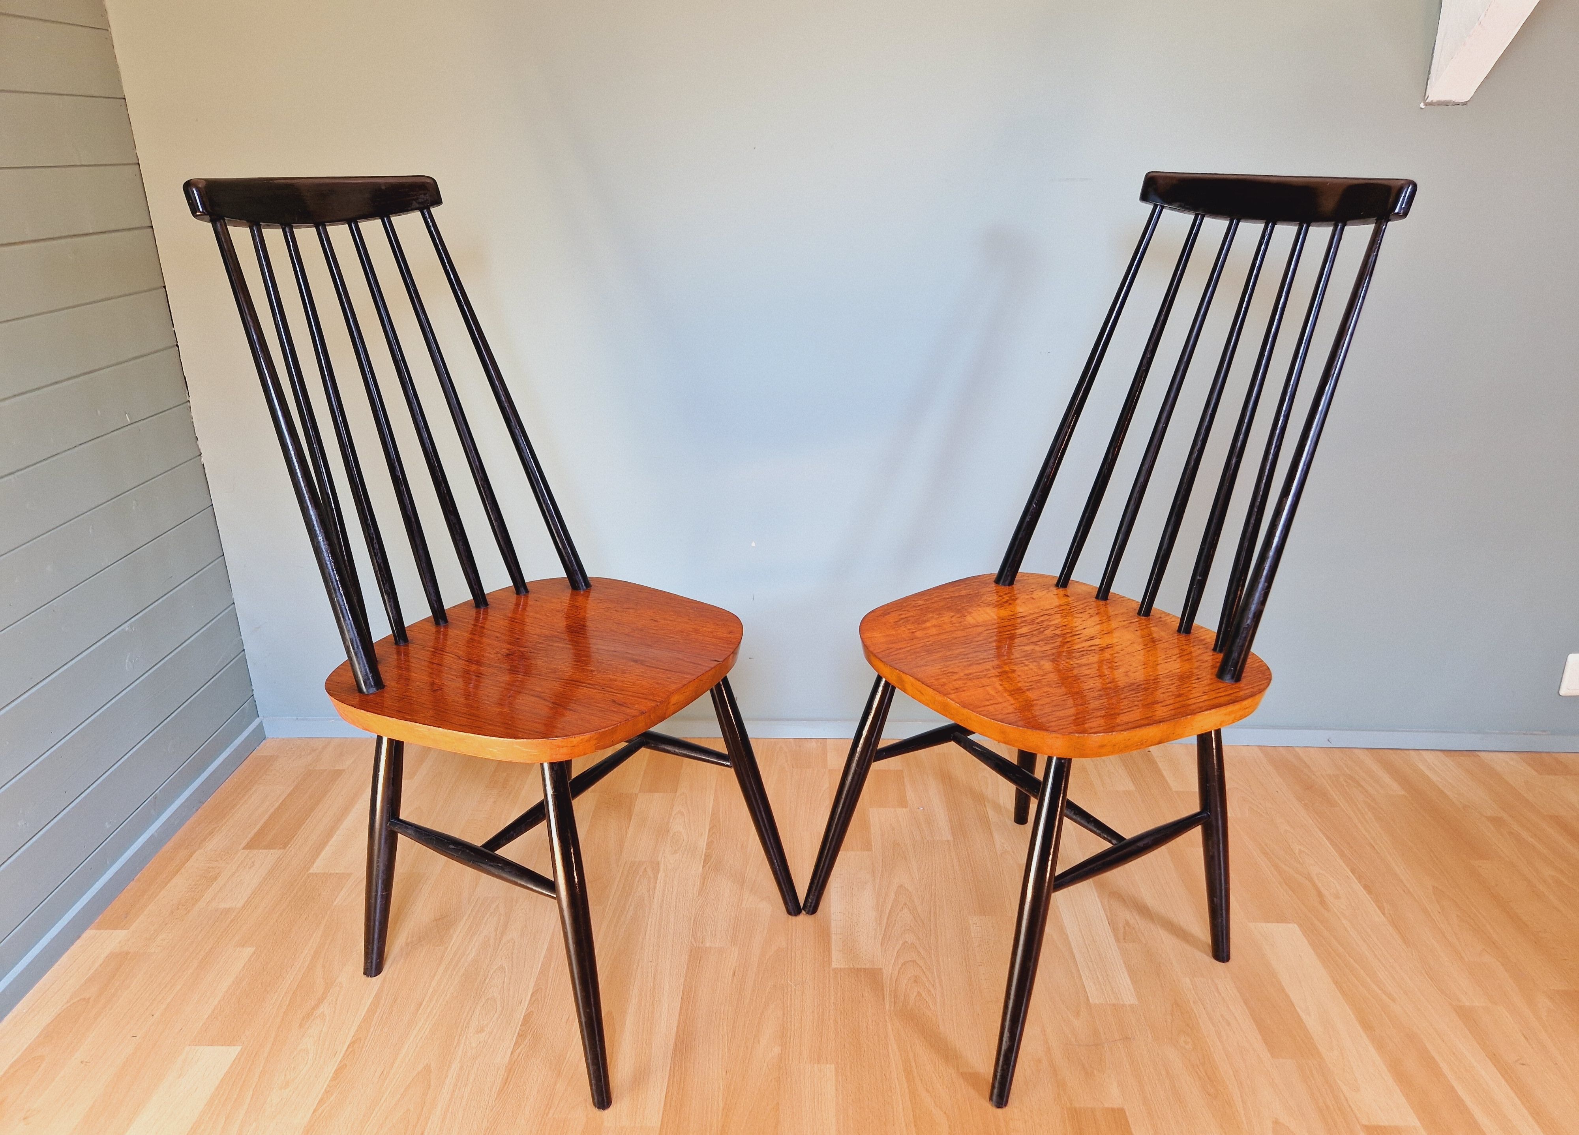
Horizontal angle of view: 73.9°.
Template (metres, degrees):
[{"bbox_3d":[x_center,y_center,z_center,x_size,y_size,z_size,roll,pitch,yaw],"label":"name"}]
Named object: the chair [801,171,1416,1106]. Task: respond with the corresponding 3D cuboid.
[{"bbox_3d":[0.361,0.038,1.299,0.565,0.975,0.440,-14,25,-31],"label":"chair"}]

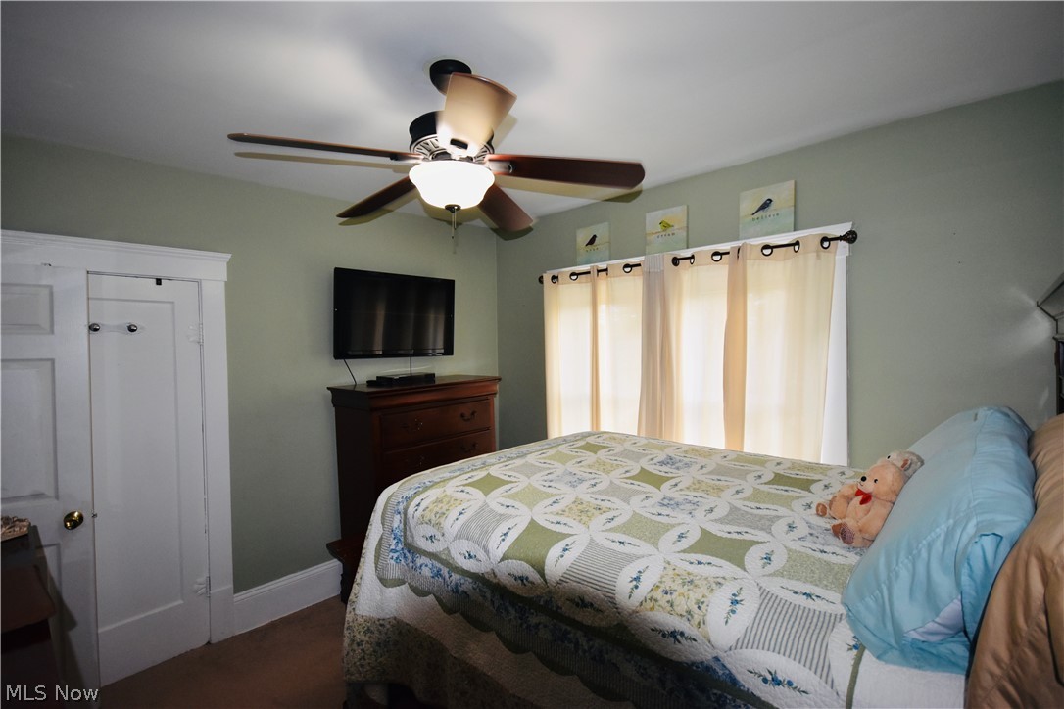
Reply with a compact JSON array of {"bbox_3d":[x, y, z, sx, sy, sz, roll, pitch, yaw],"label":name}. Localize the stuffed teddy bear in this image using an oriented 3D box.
[{"bbox_3d":[0.985,0.435,1.395,0.185,0.230,0.215,15,5,11],"label":"stuffed teddy bear"}]

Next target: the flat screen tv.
[{"bbox_3d":[-0.929,-0.265,3.279,0.891,0.570,0.075,-2,4,-45],"label":"flat screen tv"}]

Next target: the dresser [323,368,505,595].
[{"bbox_3d":[-0.733,0.870,3.167,0.455,1.366,1.058,1,2,39],"label":"dresser"}]

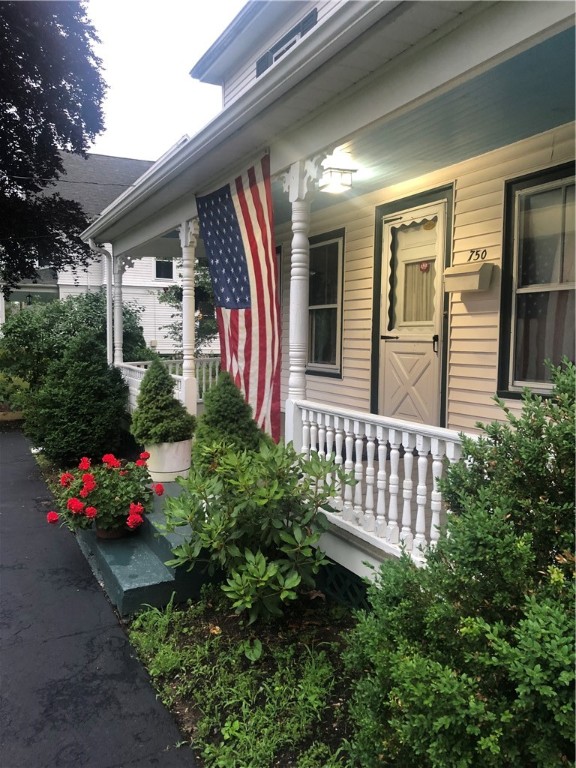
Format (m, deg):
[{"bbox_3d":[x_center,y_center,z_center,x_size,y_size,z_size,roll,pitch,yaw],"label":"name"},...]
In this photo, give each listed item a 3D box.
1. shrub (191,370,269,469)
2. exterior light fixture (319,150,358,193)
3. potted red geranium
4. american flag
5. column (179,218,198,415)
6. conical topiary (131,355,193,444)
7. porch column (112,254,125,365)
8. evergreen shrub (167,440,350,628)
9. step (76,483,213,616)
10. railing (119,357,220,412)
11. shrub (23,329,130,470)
[{"bbox_3d":[-0.397,0.258,4.187,0.500,0.740,0.500,1,4,0],"label":"shrub"},{"bbox_3d":[0.360,-1.553,4.494,0.220,0.230,0.220,-2,5,-27],"label":"exterior light fixture"},{"bbox_3d":[-1.298,0.836,4.481,0.720,0.520,0.760,-2,5,-27],"label":"potted red geranium"},{"bbox_3d":[-0.415,-0.511,4.768,0.200,2.080,1.380,-2,5,-27],"label":"american flag"},{"bbox_3d":[-0.932,-0.425,5.840,0.125,2.170,0.125,-2,5,-27],"label":"column"},{"bbox_3d":[-1.061,0.129,5.335,0.540,0.740,0.540,-2,5,-27],"label":"conical topiary"},{"bbox_3d":[-2.309,-0.651,8.496,0.125,2.170,0.125,-2,5,-27],"label":"porch column"},{"bbox_3d":[-0.212,0.840,3.576,0.900,0.920,0.950,-2,5,-27],"label":"evergreen shrub"},{"bbox_3d":[-0.968,1.061,4.728,1.040,0.360,2.200,-2,5,-27],"label":"step"},{"bbox_3d":[-0.953,0.075,7.566,1.600,0.720,3.000,-2,5,-27],"label":"railing"},{"bbox_3d":[-2.617,0.157,7.806,1.200,1.620,1.200,-2,5,-27],"label":"shrub"}]

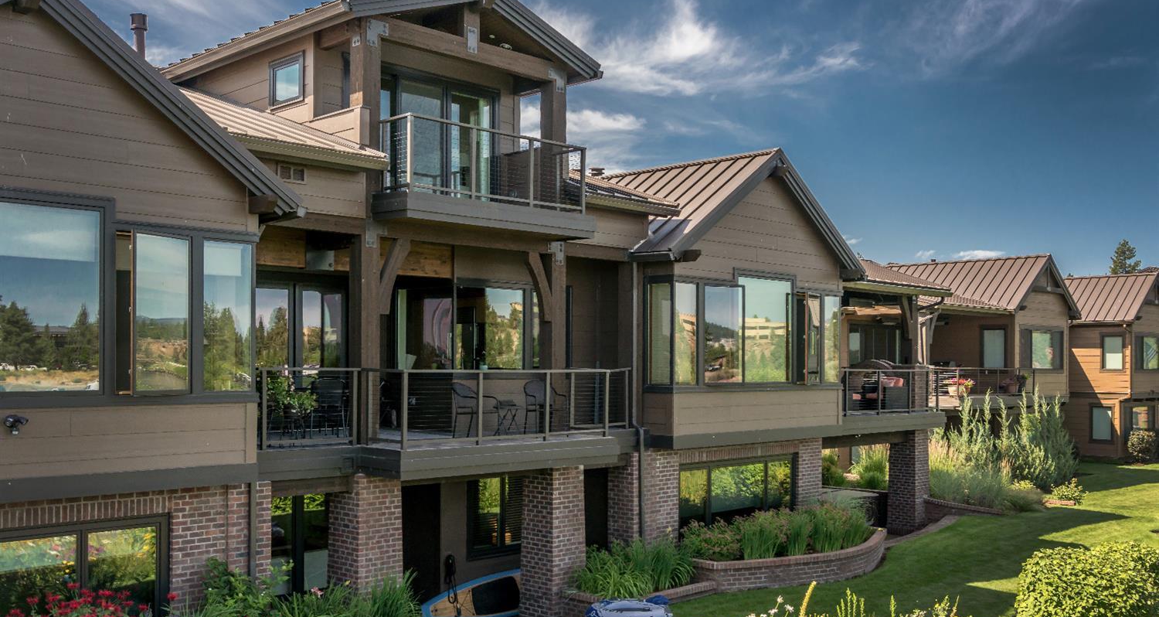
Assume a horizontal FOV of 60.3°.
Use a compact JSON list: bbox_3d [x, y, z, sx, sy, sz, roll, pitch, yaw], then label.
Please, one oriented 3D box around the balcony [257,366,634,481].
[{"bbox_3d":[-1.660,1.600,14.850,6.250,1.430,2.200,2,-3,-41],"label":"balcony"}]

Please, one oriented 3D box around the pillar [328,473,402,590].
[{"bbox_3d":[-3.067,3.640,14.288,0.742,2.524,0.832,3,-4,-42],"label":"pillar"}]

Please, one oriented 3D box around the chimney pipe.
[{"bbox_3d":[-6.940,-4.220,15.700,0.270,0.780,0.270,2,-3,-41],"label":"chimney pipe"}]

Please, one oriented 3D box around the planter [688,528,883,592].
[{"bbox_3d":[4.950,5.279,20.744,6.435,0.584,1.485,3,-4,-42],"label":"planter"}]

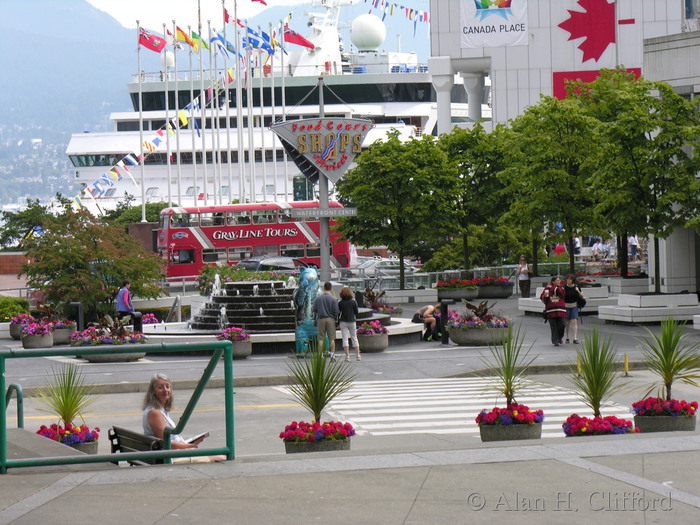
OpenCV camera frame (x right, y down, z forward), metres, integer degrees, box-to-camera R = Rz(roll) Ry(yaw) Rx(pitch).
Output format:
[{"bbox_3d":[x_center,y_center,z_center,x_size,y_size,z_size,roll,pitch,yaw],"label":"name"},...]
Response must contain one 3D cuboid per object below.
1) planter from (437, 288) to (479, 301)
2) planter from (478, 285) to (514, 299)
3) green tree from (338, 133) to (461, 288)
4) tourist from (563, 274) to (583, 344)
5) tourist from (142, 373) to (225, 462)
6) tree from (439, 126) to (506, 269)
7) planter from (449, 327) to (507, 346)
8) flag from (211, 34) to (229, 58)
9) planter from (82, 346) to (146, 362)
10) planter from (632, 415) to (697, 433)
[{"bbox_3d":[3.579,1.077,94.500,1.400,0.450,0.800,-1,2,17],"label":"planter"},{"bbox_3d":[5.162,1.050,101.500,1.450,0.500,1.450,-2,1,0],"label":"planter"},{"bbox_3d":[1.733,-1.897,104.000,4.450,5.700,4.400,-2,1,0],"label":"green tree"},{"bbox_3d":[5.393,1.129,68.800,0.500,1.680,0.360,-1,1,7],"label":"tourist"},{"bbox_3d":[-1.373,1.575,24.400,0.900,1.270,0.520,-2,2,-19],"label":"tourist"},{"bbox_3d":[4.281,-2.095,103.000,4.000,6.000,4.000,-1,2,0],"label":"tree"},{"bbox_3d":[3.152,1.788,68.600,1.510,0.460,1.480,-2,1,0],"label":"planter"},{"bbox_3d":[-7.409,-12.453,162.500,1.150,1.450,0.350,-2,1,-6],"label":"flag"},{"bbox_3d":[-5.510,2.078,65.600,1.700,0.460,1.660,-2,1,0],"label":"planter"},{"bbox_3d":[3.773,2.039,34.100,0.750,0.420,0.750,-2,1,0],"label":"planter"}]

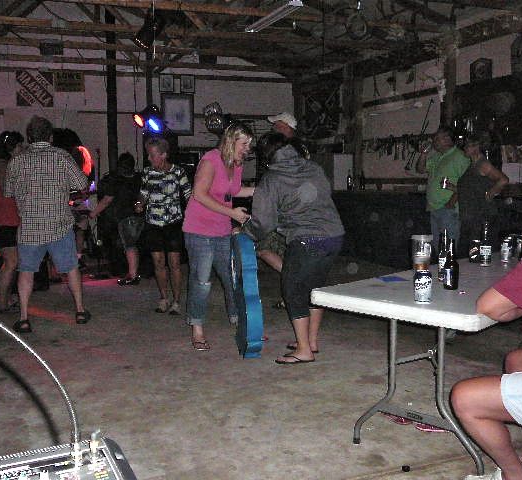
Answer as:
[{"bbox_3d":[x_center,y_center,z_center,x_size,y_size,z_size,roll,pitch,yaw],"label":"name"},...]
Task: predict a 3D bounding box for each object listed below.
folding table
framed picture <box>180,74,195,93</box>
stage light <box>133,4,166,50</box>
[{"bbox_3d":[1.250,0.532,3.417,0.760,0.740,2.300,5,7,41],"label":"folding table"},{"bbox_3d":[-1.141,-2.445,10.130,0.226,0.280,0.025,-2,5,-20],"label":"framed picture"},{"bbox_3d":[-1.149,-2.190,6.670,0.230,0.400,0.230,34,2,-8],"label":"stage light"}]

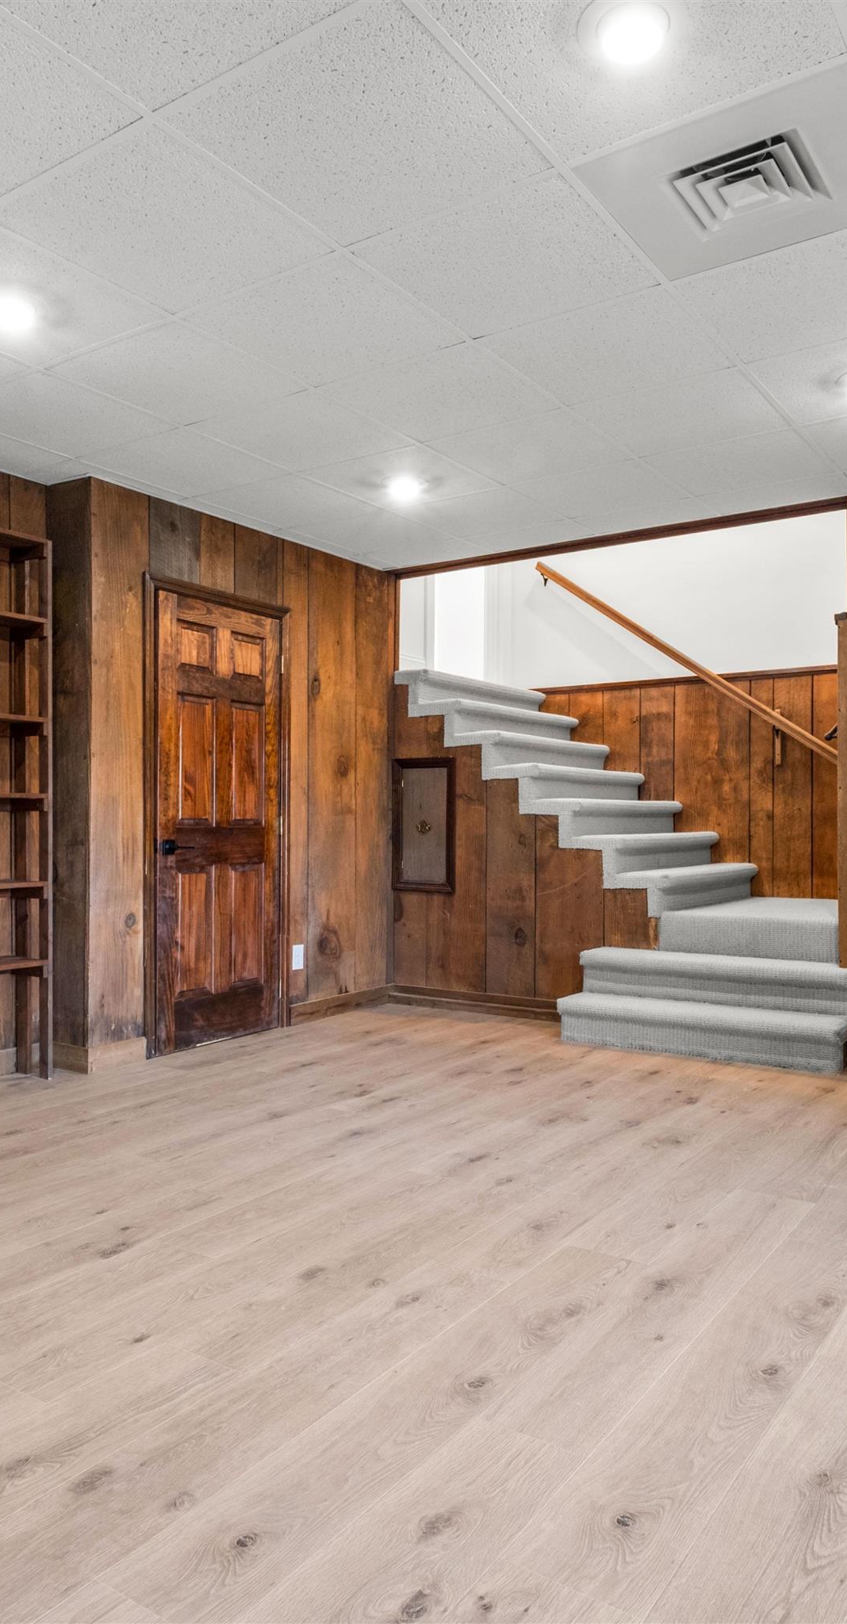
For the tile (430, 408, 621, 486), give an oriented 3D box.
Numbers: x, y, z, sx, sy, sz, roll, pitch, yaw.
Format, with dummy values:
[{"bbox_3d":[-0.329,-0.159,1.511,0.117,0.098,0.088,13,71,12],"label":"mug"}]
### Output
[{"bbox_3d":[0.427,-1.401,3.920,0.605,0.020,0.605,0,0,35],"label":"tile"}]

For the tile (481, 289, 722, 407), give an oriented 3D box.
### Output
[{"bbox_3d":[0.564,-1.408,3.103,0.603,0.020,0.603,1,1,35],"label":"tile"}]

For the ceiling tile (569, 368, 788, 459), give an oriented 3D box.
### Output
[{"bbox_3d":[0.919,-1.414,3.607,0.600,0.020,0.600,1,1,35],"label":"ceiling tile"}]

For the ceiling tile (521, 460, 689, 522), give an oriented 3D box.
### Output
[{"bbox_3d":[0.780,-1.399,4.418,0.605,0.020,0.605,0,0,35],"label":"ceiling tile"}]

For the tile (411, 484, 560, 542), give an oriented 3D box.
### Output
[{"bbox_3d":[0.260,-1.434,4.824,0.600,0.020,0.600,1,1,35],"label":"tile"}]

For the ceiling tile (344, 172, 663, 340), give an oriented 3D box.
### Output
[{"bbox_3d":[0.222,-1.408,2.606,0.605,0.020,0.605,0,0,35],"label":"ceiling tile"}]

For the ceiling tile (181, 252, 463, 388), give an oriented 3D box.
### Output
[{"bbox_3d":[-0.285,-1.410,2.953,0.603,0.020,0.603,1,1,35],"label":"ceiling tile"}]

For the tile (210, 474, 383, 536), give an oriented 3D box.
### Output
[{"bbox_3d":[-0.586,-1.437,4.650,0.603,0.020,0.603,1,1,35],"label":"tile"}]

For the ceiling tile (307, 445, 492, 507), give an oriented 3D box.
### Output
[{"bbox_3d":[-0.086,-1.430,4.301,0.603,0.020,0.603,1,1,35],"label":"ceiling tile"}]

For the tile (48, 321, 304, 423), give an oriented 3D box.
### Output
[{"bbox_3d":[-0.785,-1.417,3.302,0.603,0.020,0.603,1,1,35],"label":"tile"}]

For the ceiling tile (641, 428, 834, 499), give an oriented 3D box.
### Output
[{"bbox_3d":[1.273,-1.421,4.115,0.600,0.020,0.600,1,1,35],"label":"ceiling tile"}]

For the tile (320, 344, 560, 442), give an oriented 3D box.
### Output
[{"bbox_3d":[0.065,-1.414,3.449,0.600,0.020,0.600,1,1,35],"label":"tile"}]

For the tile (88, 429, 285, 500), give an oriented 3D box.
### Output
[{"bbox_3d":[-0.935,-1.431,4.151,0.603,0.020,0.603,1,1,35],"label":"tile"}]

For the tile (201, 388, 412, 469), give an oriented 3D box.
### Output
[{"bbox_3d":[-0.445,-1.421,3.806,0.600,0.020,0.600,1,1,35],"label":"tile"}]

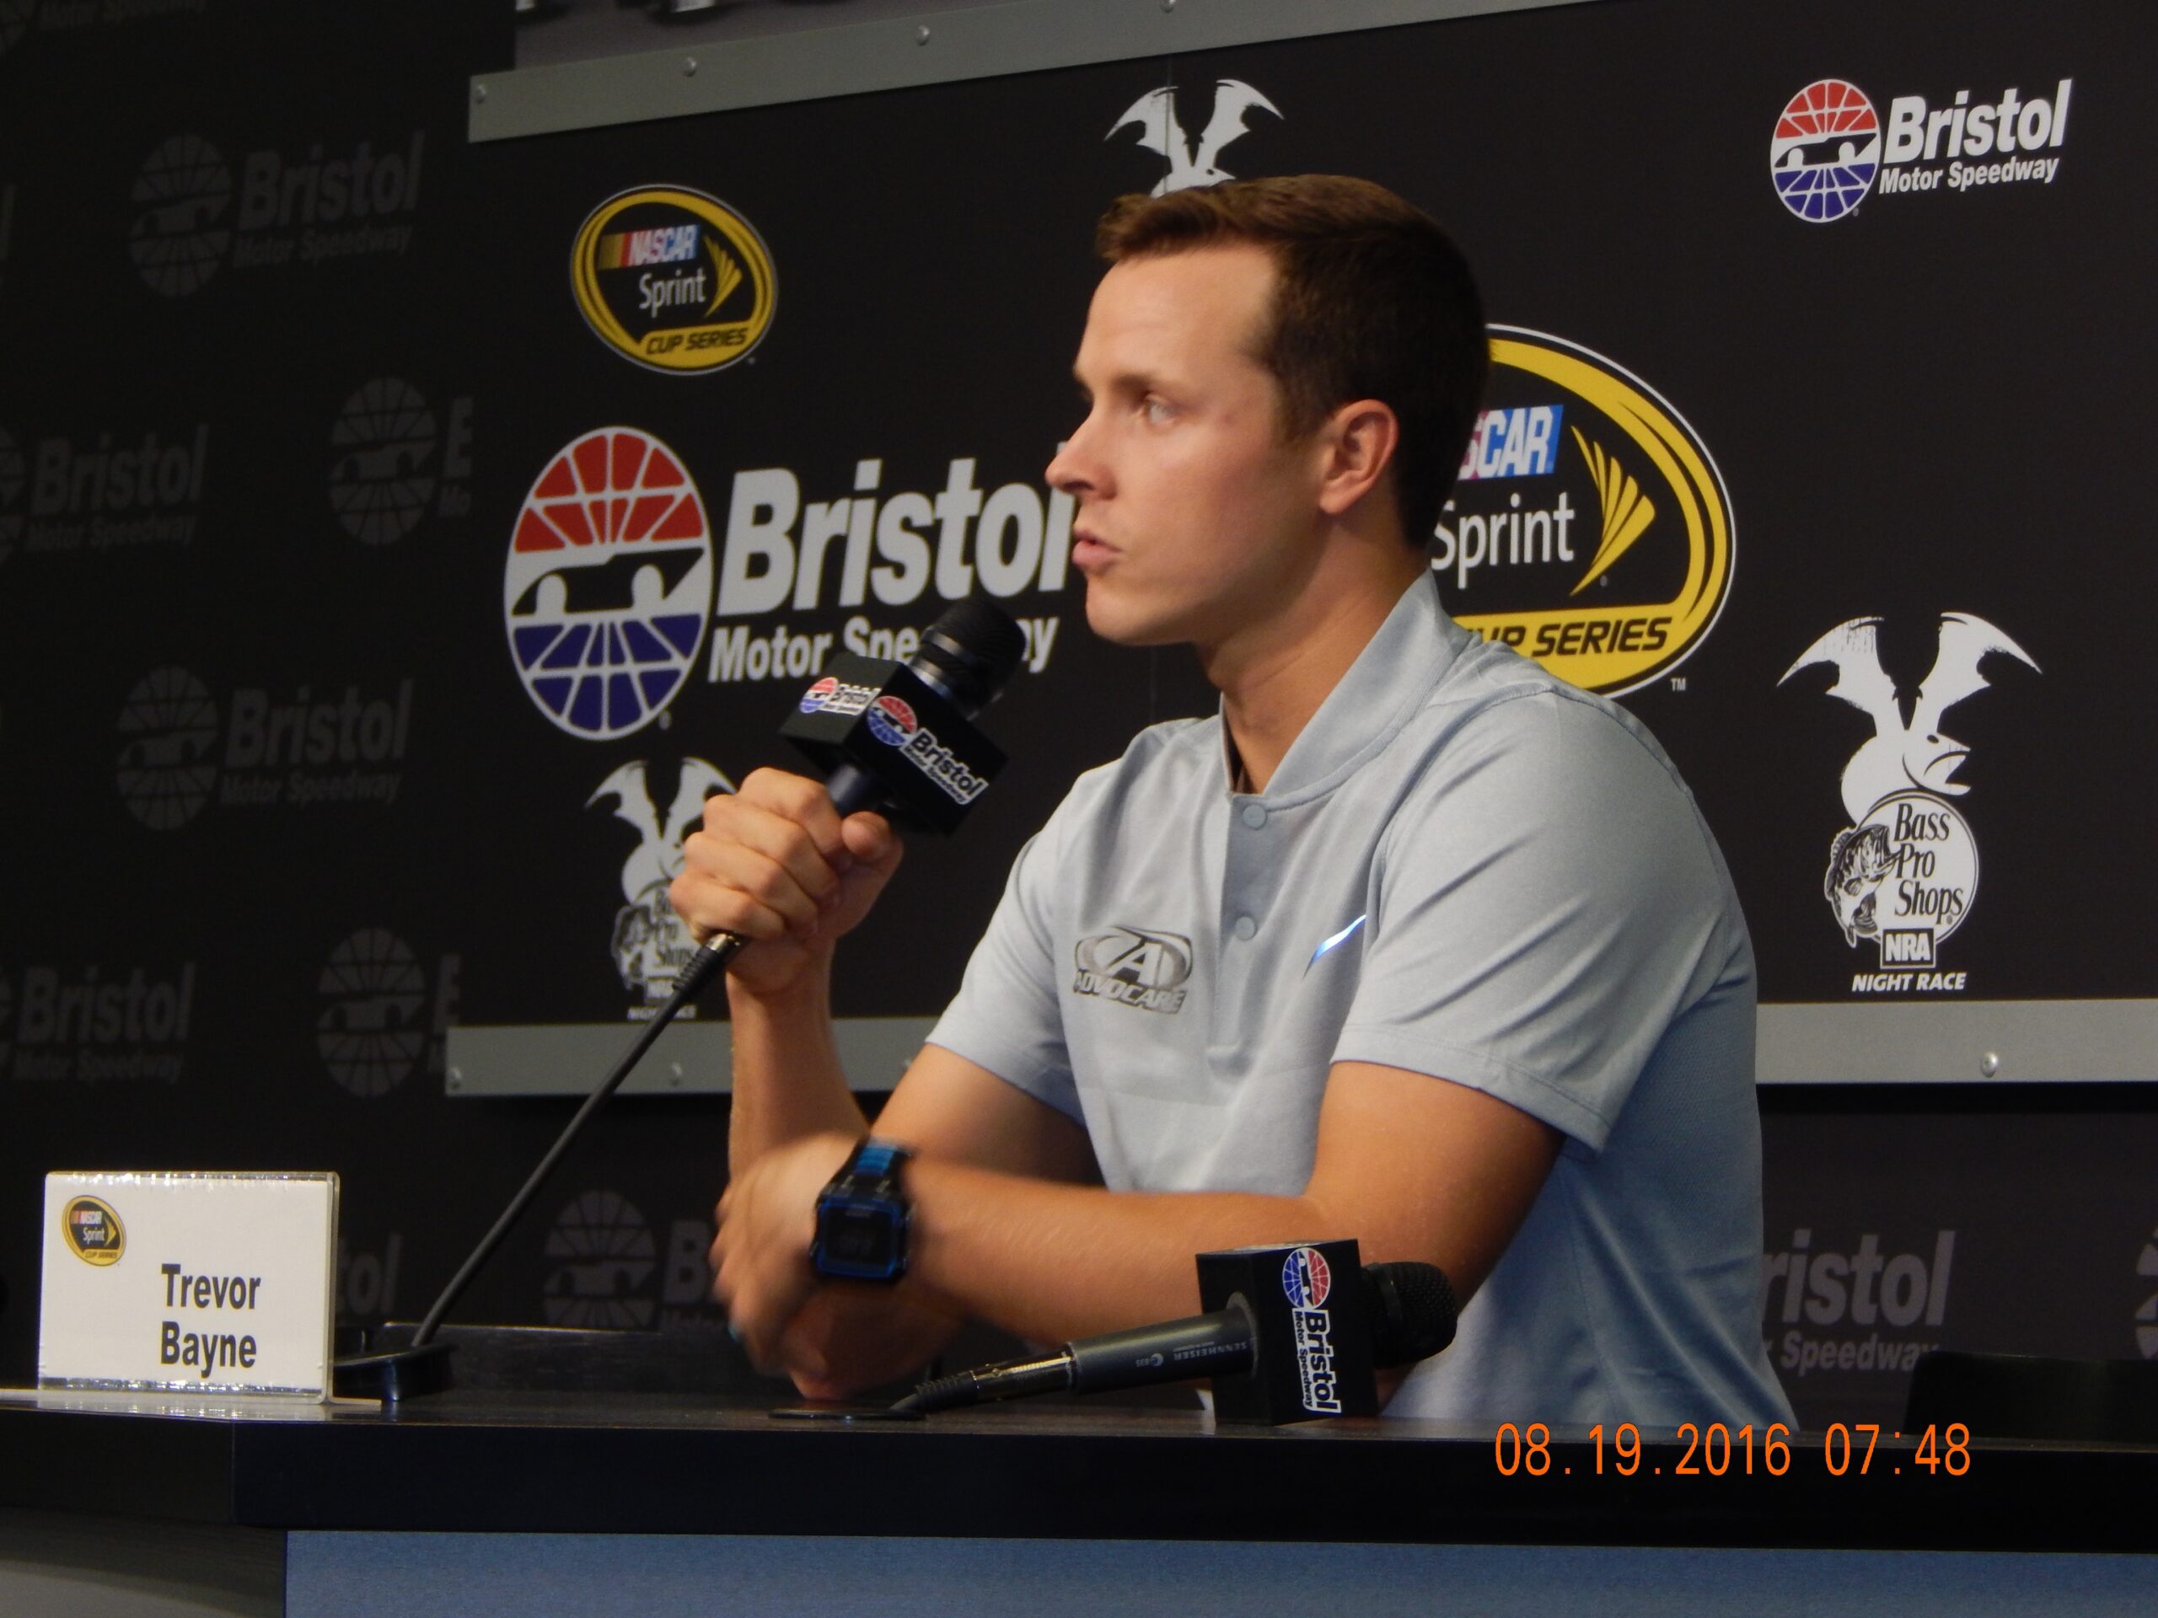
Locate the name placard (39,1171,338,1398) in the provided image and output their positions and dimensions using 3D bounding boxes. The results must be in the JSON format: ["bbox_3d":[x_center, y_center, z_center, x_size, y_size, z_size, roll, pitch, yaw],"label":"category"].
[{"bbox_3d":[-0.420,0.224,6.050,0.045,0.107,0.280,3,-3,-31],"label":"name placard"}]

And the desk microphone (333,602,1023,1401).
[{"bbox_3d":[-0.199,0.104,6.240,0.080,0.480,0.082,42,-11,-18],"label":"desk microphone"}]

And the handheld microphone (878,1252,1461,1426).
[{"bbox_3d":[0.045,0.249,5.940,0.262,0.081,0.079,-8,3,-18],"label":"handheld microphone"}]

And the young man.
[{"bbox_3d":[0.030,0.346,6.352,0.660,1.330,0.530,3,-3,-37],"label":"young man"}]

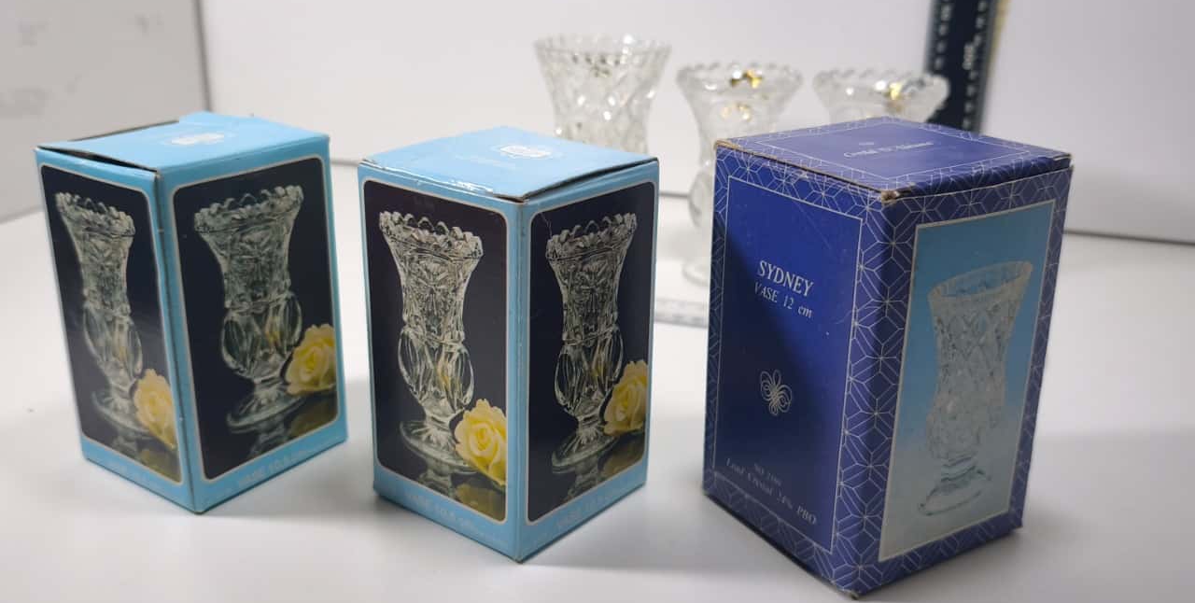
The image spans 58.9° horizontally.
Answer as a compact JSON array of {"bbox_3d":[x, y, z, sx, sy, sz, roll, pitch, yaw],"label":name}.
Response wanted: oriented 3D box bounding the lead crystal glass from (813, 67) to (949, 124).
[{"bbox_3d":[0.143,-0.061,0.556,0.068,0.108,0.068,1,20,0],"label":"lead crystal glass"}]

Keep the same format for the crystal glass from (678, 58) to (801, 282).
[{"bbox_3d":[0.074,-0.071,0.579,0.066,0.108,0.066,1,20,0],"label":"crystal glass"}]

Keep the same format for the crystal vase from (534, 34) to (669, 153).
[{"bbox_3d":[0.002,-0.078,0.576,0.070,0.121,0.070,1,20,0],"label":"crystal vase"}]

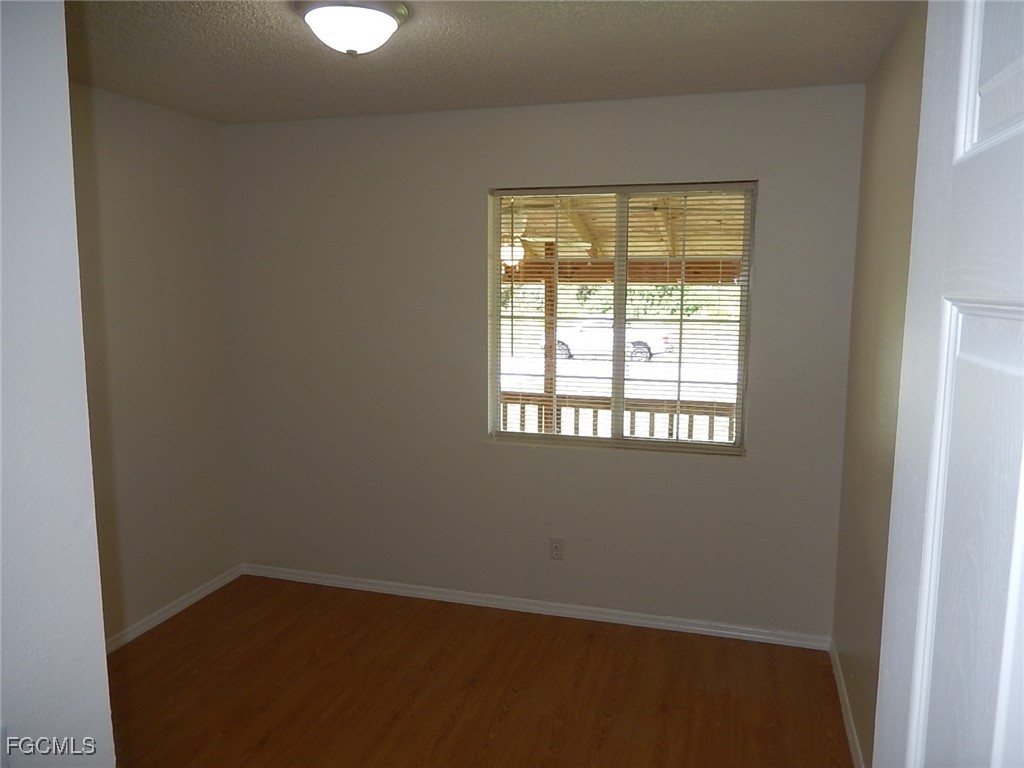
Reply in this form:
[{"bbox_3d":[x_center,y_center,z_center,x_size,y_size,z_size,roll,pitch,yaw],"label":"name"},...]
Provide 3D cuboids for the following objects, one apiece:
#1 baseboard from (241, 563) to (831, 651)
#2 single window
[{"bbox_3d":[-0.049,1.103,3.737,3.072,0.075,0.018,3,8,17],"label":"baseboard"},{"bbox_3d":[0.478,-0.298,3.433,1.210,1.210,0.100,3,8,17],"label":"single window"}]

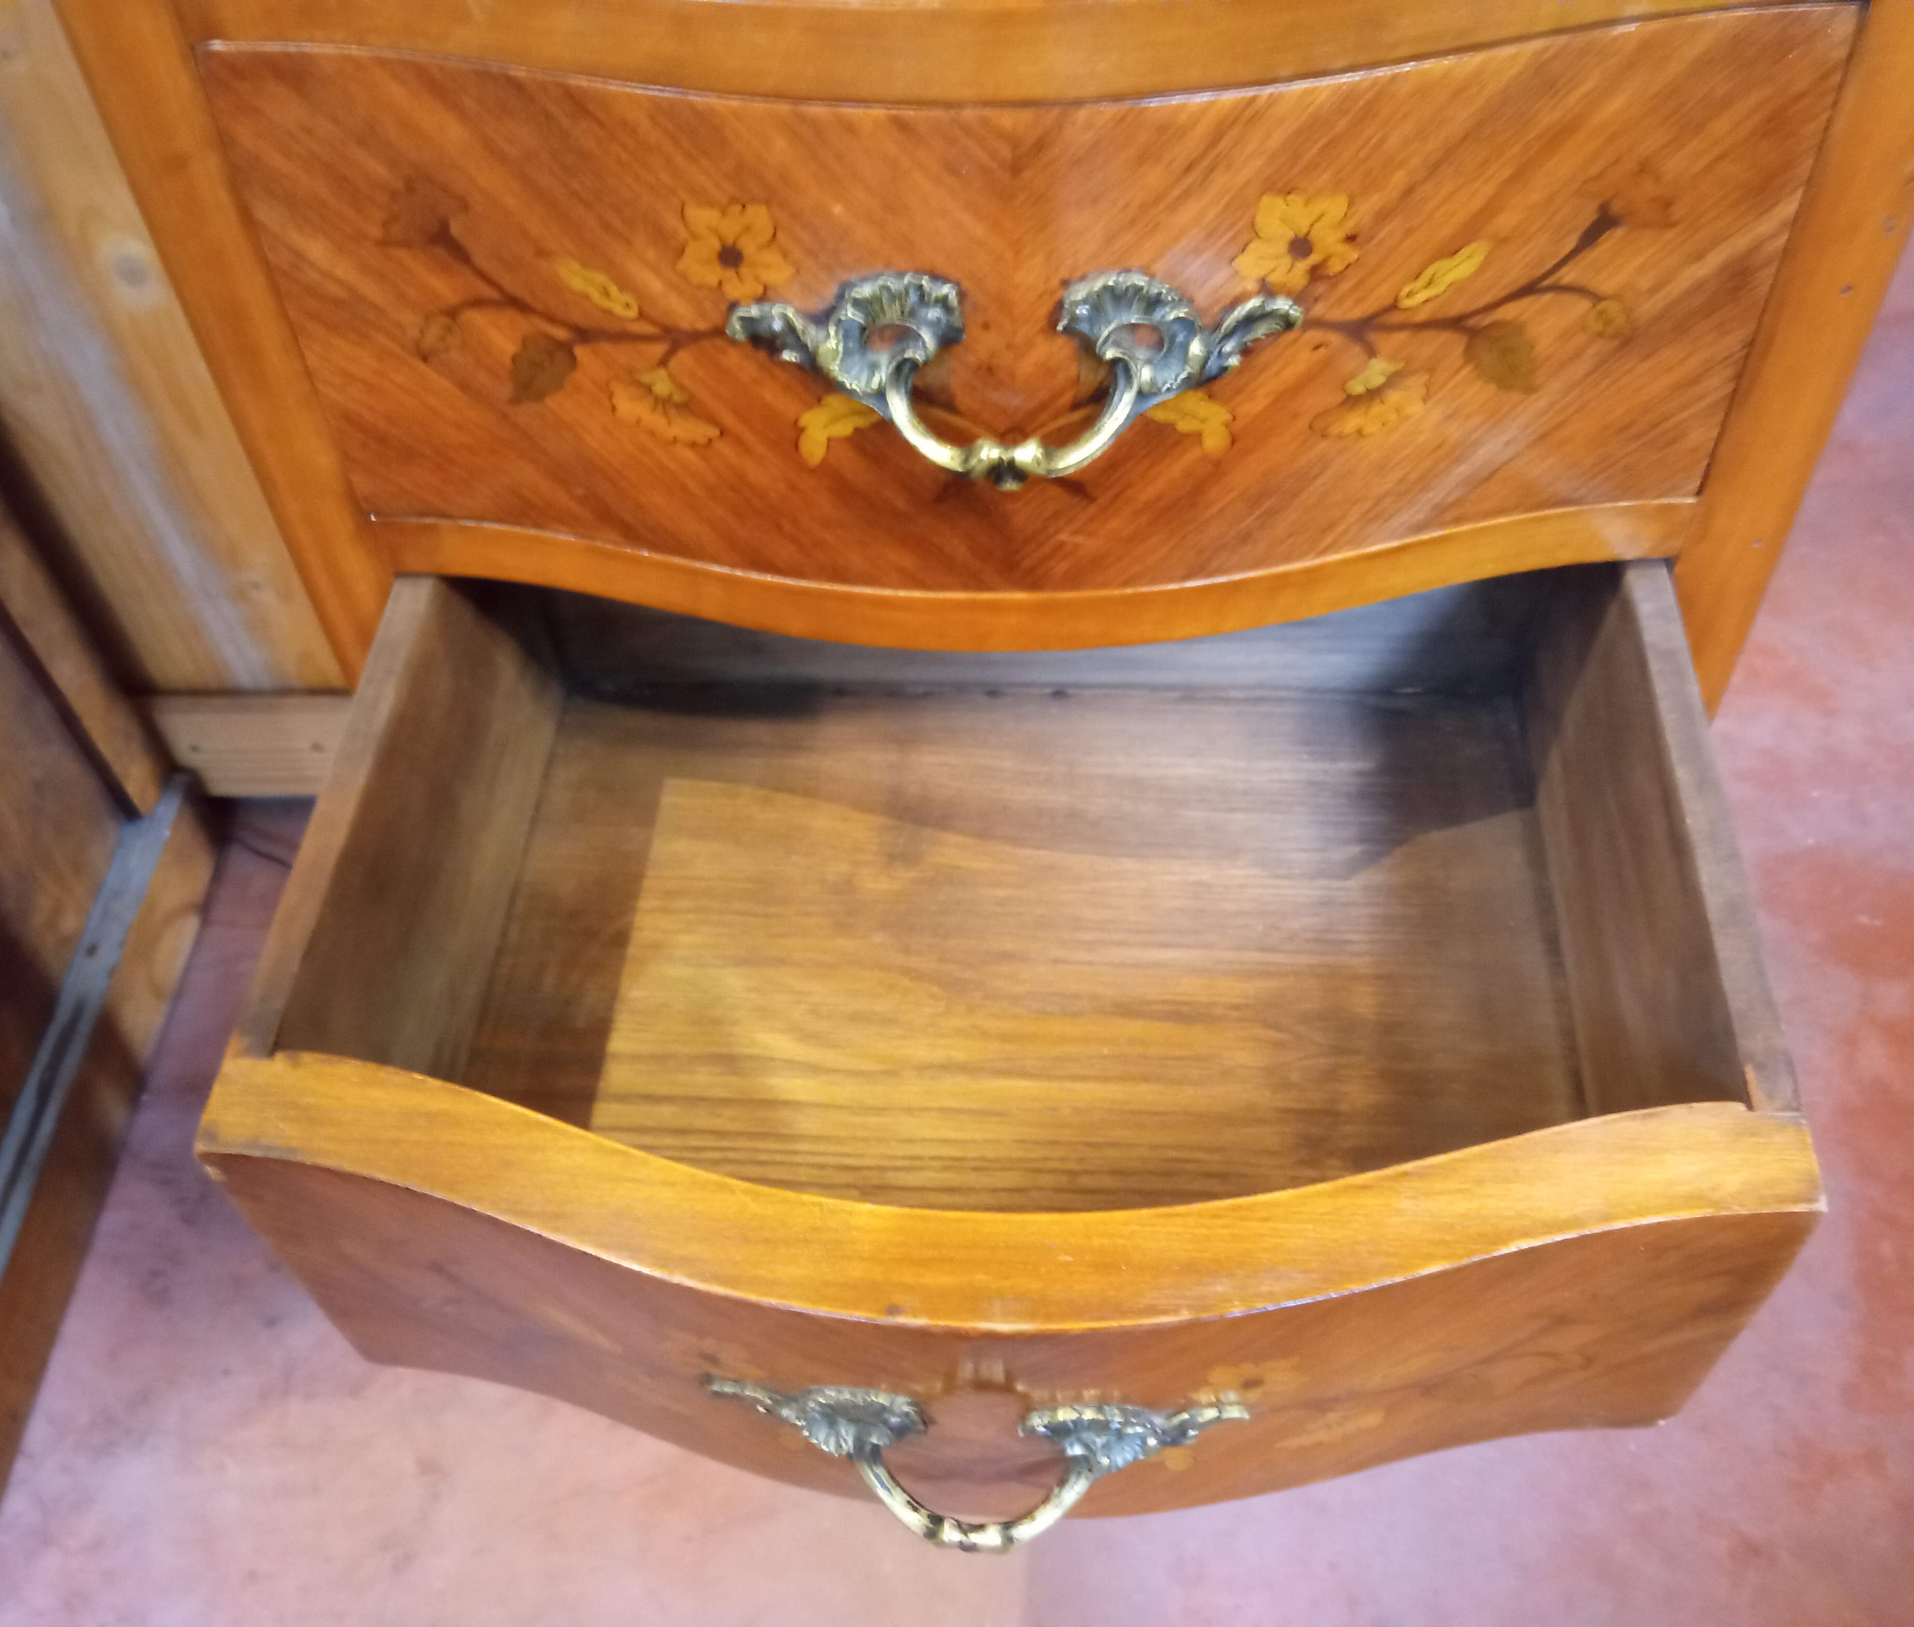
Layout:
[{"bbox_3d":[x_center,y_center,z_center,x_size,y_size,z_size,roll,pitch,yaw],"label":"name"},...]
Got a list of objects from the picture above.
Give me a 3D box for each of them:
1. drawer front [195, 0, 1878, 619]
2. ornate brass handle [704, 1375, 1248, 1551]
[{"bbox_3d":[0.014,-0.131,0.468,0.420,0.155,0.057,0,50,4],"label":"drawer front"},{"bbox_3d":[0.006,0.174,0.452,0.145,0.056,0.034,1,51,5],"label":"ornate brass handle"}]

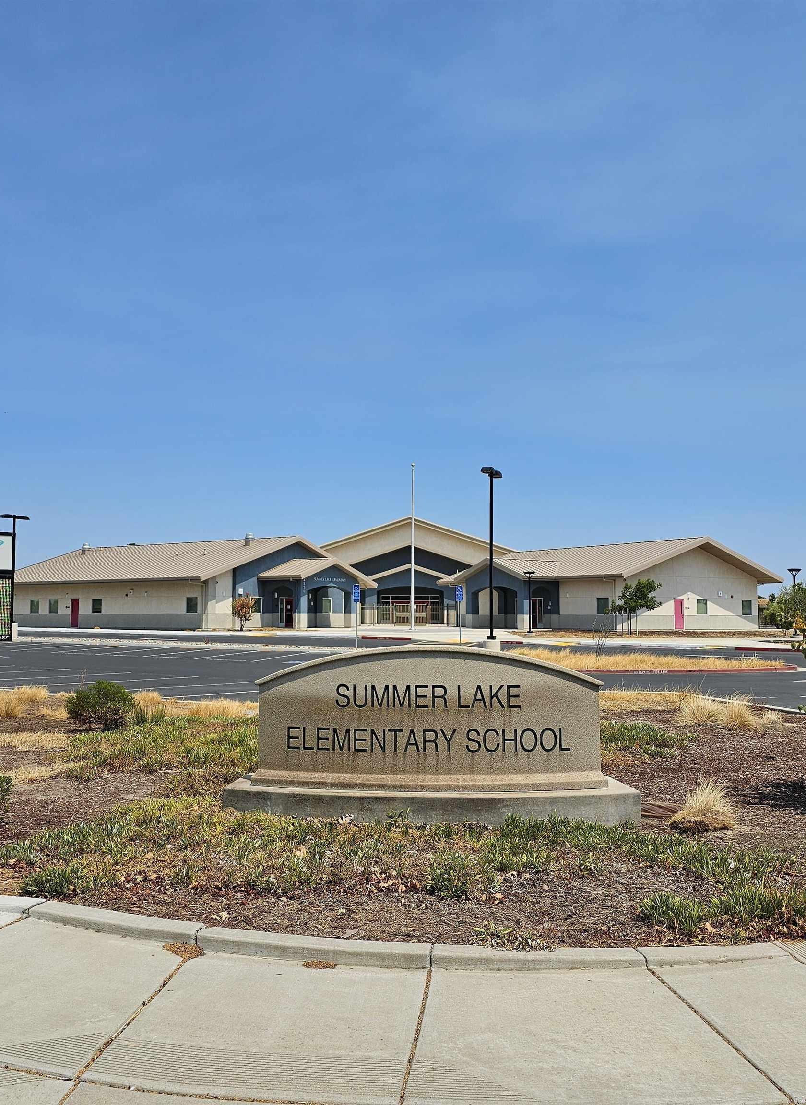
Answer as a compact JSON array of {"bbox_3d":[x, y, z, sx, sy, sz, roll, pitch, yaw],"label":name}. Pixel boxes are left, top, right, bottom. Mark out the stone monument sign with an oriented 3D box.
[{"bbox_3d":[0.254,1.620,8.916,3.651,1.535,1.269,0,-4,2],"label":"stone monument sign"}]

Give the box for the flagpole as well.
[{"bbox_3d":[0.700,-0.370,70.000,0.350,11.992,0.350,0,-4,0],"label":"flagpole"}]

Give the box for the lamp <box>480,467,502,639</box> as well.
[{"bbox_3d":[3.220,0.038,35.800,0.450,6.293,1.700,-1,-4,17],"label":"lamp"}]

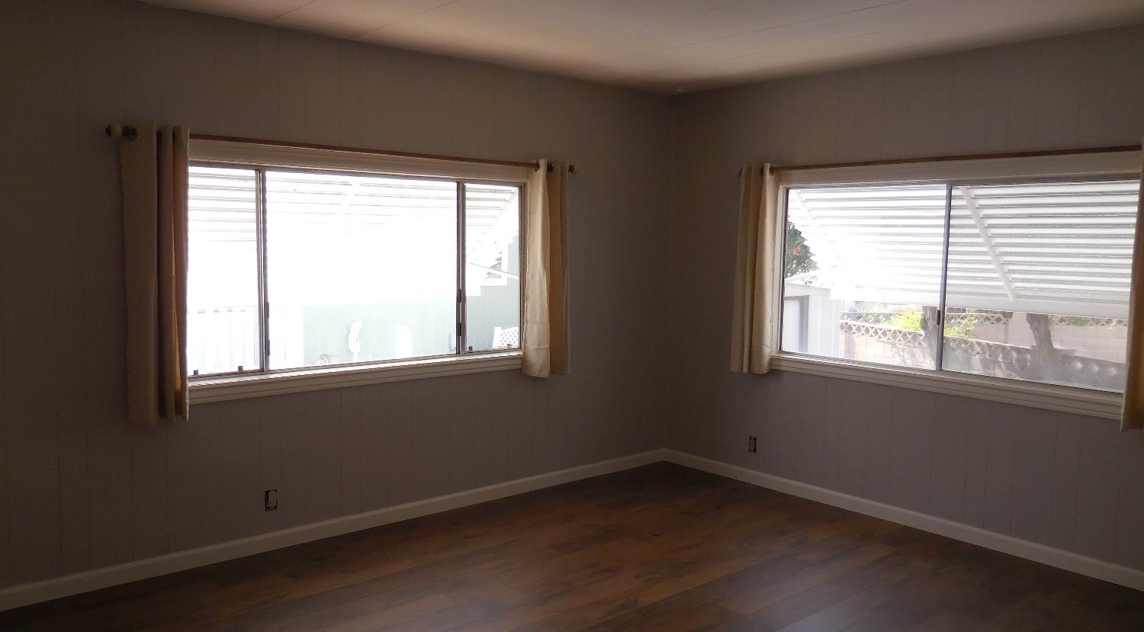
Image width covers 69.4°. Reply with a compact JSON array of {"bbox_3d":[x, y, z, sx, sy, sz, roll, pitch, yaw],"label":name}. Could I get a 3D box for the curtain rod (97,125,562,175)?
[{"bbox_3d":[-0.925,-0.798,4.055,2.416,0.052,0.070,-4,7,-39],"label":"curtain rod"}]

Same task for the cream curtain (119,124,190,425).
[{"bbox_3d":[-1.734,-0.169,3.449,0.229,1.219,0.099,-4,7,-39],"label":"cream curtain"}]

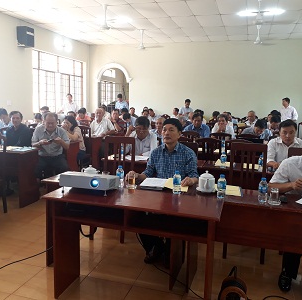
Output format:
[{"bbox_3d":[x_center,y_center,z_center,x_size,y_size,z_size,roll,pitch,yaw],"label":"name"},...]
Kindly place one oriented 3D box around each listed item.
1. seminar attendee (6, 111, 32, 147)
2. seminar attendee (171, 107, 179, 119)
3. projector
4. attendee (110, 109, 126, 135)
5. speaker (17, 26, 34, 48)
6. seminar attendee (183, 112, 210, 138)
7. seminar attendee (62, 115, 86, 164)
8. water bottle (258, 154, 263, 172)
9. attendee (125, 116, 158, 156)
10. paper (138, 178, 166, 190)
[{"bbox_3d":[-2.092,0.047,4.766,0.500,1.260,0.780,1,8,-2],"label":"seminar attendee"},{"bbox_3d":[0.753,-0.637,9.732,0.480,1.280,0.680,9,11,42],"label":"seminar attendee"},{"bbox_3d":[-0.451,0.239,2.349,0.367,0.088,0.250,4,-2,14],"label":"projector"},{"bbox_3d":[-0.734,-0.227,6.827,0.500,1.270,0.750,3,8,11],"label":"attendee"},{"bbox_3d":[-3.248,-2.912,8.153,0.280,0.490,0.310,4,9,17],"label":"speaker"},{"bbox_3d":[0.873,-0.080,6.110,0.530,1.280,0.780,4,8,14],"label":"seminar attendee"},{"bbox_3d":[-1.302,-0.037,5.622,0.500,1.180,0.700,7,10,32],"label":"seminar attendee"},{"bbox_3d":[1.153,0.135,3.275,0.062,0.178,0.062,4,9,17],"label":"water bottle"},{"bbox_3d":[-0.137,0.187,4.116,0.520,1.250,0.700,4,9,17],"label":"attendee"},{"bbox_3d":[0.047,0.287,2.556,0.210,0.015,0.297,3,8,14],"label":"paper"}]

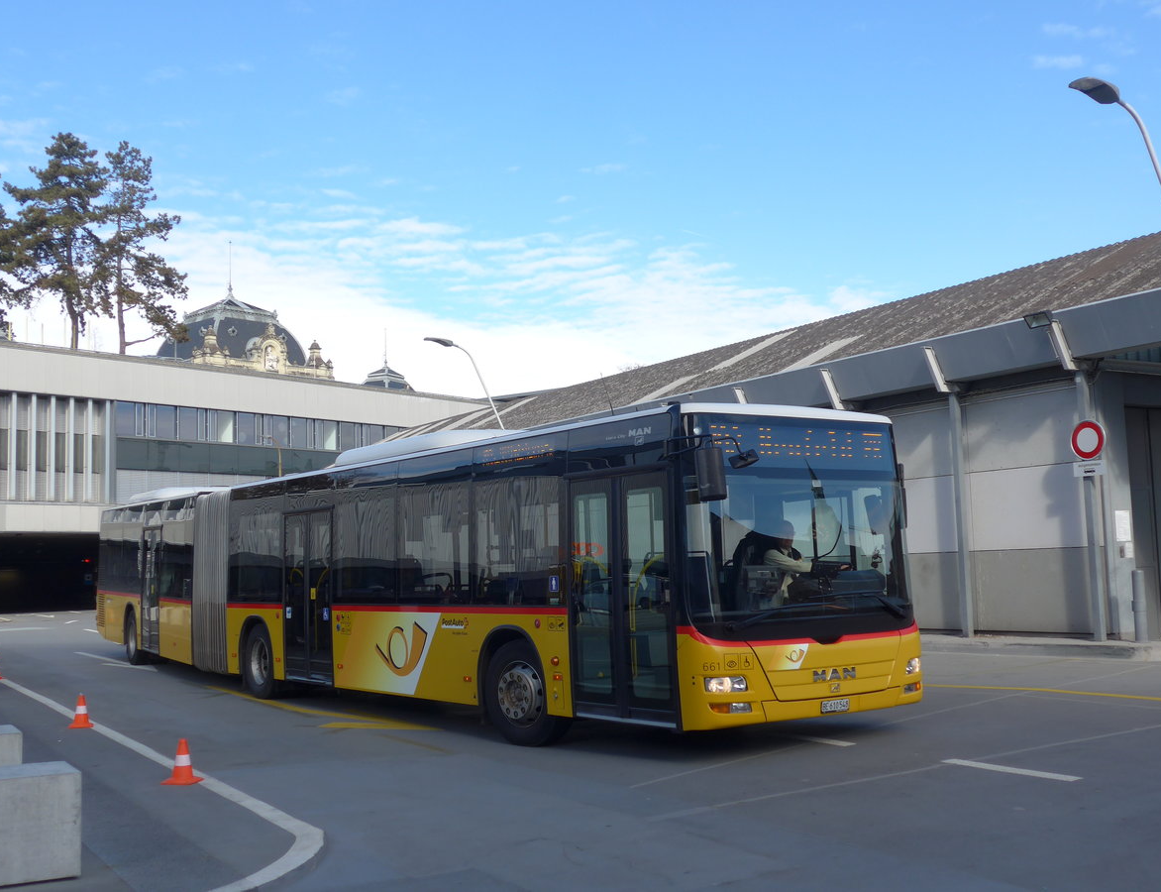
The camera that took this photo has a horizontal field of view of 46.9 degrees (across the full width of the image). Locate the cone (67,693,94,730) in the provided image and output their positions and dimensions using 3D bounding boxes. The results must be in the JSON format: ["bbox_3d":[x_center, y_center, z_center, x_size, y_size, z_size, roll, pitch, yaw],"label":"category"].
[{"bbox_3d":[-5.219,2.769,14.015,0.235,0.335,0.235,-1,-6,0],"label":"cone"}]

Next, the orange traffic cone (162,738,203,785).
[{"bbox_3d":[-2.952,2.329,9.949,0.235,0.335,0.235,-1,-6,0],"label":"orange traffic cone"}]

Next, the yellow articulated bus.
[{"bbox_3d":[-3.200,1.715,18.120,2.680,2.970,18.600,2,-6,-33],"label":"yellow articulated bus"}]

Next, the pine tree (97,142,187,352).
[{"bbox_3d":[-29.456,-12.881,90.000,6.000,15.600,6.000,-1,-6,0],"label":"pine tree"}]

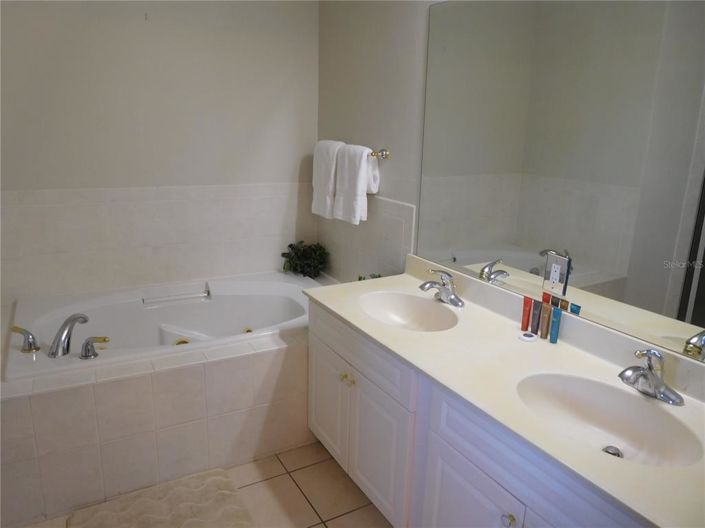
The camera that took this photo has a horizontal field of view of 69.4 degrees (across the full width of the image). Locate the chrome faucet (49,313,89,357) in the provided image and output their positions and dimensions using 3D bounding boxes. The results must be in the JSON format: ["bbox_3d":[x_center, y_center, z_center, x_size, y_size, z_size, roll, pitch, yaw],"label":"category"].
[{"bbox_3d":[-1.184,0.290,2.138,0.063,0.133,0.208,4,14,10],"label":"chrome faucet"}]

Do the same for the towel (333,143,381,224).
[{"bbox_3d":[0.022,-0.445,2.830,0.136,0.417,0.291,-6,16,-28],"label":"towel"}]

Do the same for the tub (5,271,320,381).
[{"bbox_3d":[-0.854,0.454,2.772,1.630,0.485,0.980,-6,16,-28],"label":"tub"}]

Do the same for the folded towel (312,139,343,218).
[{"bbox_3d":[-0.115,-0.508,3.077,0.136,0.441,0.301,-6,16,-28],"label":"folded towel"}]

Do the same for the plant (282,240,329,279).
[{"bbox_3d":[-0.309,-0.029,3.351,0.262,0.228,0.257,-6,16,-28],"label":"plant"}]

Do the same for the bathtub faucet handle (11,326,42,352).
[{"bbox_3d":[-1.361,0.311,2.106,0.121,0.097,0.064,3,14,8],"label":"bathtub faucet handle"}]

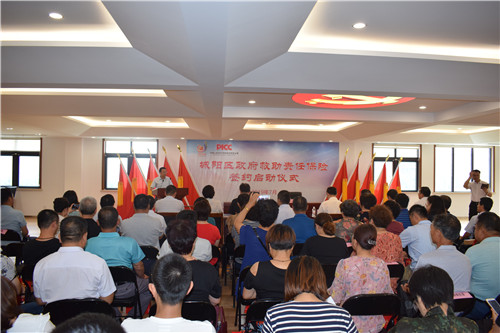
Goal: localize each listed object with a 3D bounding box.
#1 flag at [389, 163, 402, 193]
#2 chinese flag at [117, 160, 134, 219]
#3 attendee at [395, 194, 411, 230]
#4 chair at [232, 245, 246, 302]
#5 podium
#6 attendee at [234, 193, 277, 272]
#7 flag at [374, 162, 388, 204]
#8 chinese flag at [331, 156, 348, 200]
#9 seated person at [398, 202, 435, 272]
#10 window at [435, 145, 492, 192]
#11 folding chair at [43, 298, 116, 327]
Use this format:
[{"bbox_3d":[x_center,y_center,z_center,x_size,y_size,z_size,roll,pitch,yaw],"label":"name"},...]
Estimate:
[{"bbox_3d":[3.725,0.680,9.800,0.520,1.500,0.280,1,-1,-5],"label":"flag"},{"bbox_3d":[-3.228,0.627,9.800,0.500,1.600,0.280,1,-1,-5],"label":"chinese flag"},{"bbox_3d":[2.075,1.047,5.300,0.500,1.300,0.800,1,-1,-10],"label":"attendee"},{"bbox_3d":[0.025,1.265,4.590,0.450,0.780,0.480,1,-1,-5],"label":"chair"},{"bbox_3d":[-1.811,1.113,8.650,0.750,1.180,0.500,1,-1,-27],"label":"podium"},{"bbox_3d":[0.065,0.942,3.499,0.500,1.380,0.800,1,-1,-5],"label":"attendee"},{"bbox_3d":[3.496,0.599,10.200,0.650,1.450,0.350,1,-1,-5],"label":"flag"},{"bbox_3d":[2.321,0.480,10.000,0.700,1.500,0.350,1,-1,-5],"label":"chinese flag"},{"bbox_3d":[1.700,1.036,3.930,0.520,1.260,0.780,1,-1,-15],"label":"seated person"},{"bbox_3d":[7.894,0.111,13.862,2.220,1.740,0.150,1,-1,-4],"label":"window"},{"bbox_3d":[-1.066,1.229,2.530,0.460,0.790,0.480,1,-1,-1],"label":"folding chair"}]

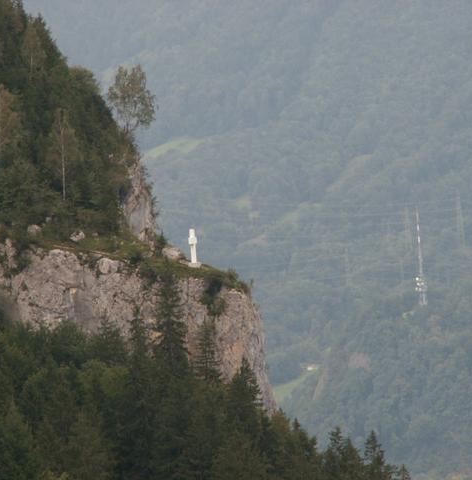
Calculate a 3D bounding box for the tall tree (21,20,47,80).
[{"bbox_3d":[-31.182,-29.026,800.000,3.850,9.860,3.850,-4,-3,0],"label":"tall tree"}]

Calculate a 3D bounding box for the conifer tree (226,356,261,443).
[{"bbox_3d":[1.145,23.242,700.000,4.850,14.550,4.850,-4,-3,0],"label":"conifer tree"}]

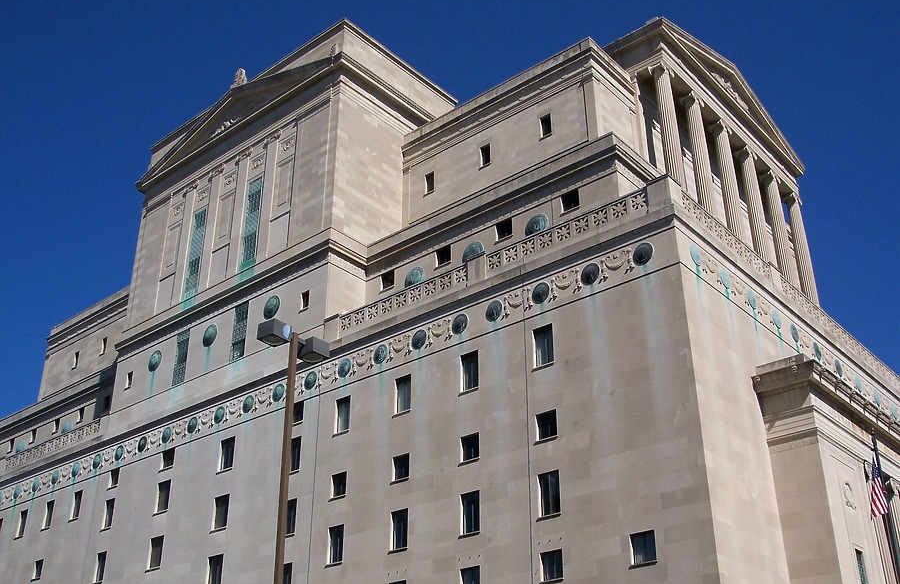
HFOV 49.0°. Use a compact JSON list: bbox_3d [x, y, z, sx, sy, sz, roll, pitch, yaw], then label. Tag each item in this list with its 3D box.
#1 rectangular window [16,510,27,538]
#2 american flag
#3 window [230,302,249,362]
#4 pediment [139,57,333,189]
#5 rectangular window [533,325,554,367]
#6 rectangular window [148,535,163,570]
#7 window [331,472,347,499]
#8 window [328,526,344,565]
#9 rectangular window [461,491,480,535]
[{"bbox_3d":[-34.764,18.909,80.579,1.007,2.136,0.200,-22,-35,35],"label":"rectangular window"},{"bbox_3d":[19.160,8.666,44.000,0.850,2.600,0.400,-12,-30,21],"label":"american flag"},{"bbox_3d":[-14.564,2.804,68.946,1.575,4.260,0.260,-22,-35,35],"label":"window"},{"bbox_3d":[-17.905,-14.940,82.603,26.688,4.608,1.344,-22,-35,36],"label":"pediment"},{"bbox_3d":[4.794,2.824,50.062,1.256,2.137,0.260,-22,-35,35],"label":"rectangular window"},{"bbox_3d":[-19.535,17.494,65.979,1.463,2.156,0.260,-22,-35,35],"label":"rectangular window"},{"bbox_3d":[-6.674,11.868,60.273,1.336,1.480,0.300,-22,-35,35],"label":"window"},{"bbox_3d":[-6.464,14.552,56.584,1.252,2.130,0.300,-22,-35,36],"label":"window"},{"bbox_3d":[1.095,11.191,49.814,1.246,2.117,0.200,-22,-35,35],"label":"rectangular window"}]

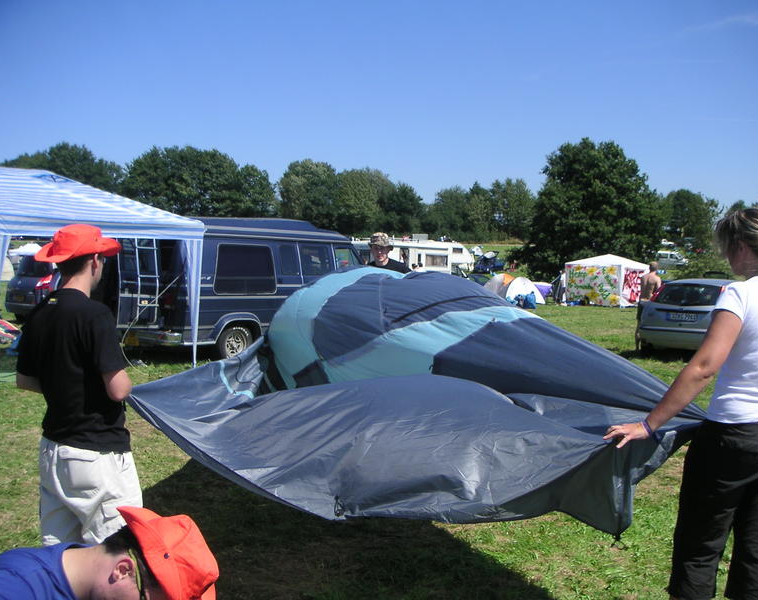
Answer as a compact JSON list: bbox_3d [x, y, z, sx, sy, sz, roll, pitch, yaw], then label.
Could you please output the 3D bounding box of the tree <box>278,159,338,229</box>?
[{"bbox_3d":[-12.213,-16.824,150.000,10.500,14.690,10.500,1,2,0],"label":"tree"}]

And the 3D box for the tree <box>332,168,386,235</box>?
[{"bbox_3d":[-3.618,-16.503,155.000,9.800,13.410,9.800,1,2,0],"label":"tree"}]

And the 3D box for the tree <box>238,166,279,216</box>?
[{"bbox_3d":[-14.819,-11.867,108.000,5.000,9.600,5.000,1,2,0],"label":"tree"}]

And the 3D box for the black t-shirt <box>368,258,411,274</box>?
[{"bbox_3d":[0.070,-0.040,8.330,0.540,0.680,0.290,2,2,9],"label":"black t-shirt"}]

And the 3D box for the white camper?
[{"bbox_3d":[1.750,-1.619,46.400,6.300,3.000,2.250,0,2,-28],"label":"white camper"}]

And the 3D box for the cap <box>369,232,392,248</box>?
[{"bbox_3d":[0.019,-0.558,8.300,0.220,0.150,0.260,1,2,3],"label":"cap"}]

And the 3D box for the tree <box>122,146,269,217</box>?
[{"bbox_3d":[-28.835,-16.343,138.000,22.000,15.560,16.000,1,2,0],"label":"tree"}]

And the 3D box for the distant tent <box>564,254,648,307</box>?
[{"bbox_3d":[11.264,-0.966,43.153,2.960,2.560,2.960,3,3,42],"label":"distant tent"}]

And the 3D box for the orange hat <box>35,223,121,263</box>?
[{"bbox_3d":[-1.232,-0.236,3.600,0.345,0.150,0.300,-7,7,-36],"label":"orange hat"}]

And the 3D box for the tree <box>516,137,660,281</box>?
[{"bbox_3d":[16.060,-6.828,67.000,11.100,11.000,10.400,1,2,0],"label":"tree"}]

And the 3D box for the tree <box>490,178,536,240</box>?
[{"bbox_3d":[20.522,-13.912,135.000,7.200,9.600,7.000,1,2,0],"label":"tree"}]

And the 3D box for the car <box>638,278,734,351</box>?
[{"bbox_3d":[6.700,0.240,17.900,1.720,1.430,4.150,3,3,32],"label":"car"}]

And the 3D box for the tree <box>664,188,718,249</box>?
[{"bbox_3d":[64.052,-17.320,180.000,11.000,11.070,11.000,1,2,0],"label":"tree"}]

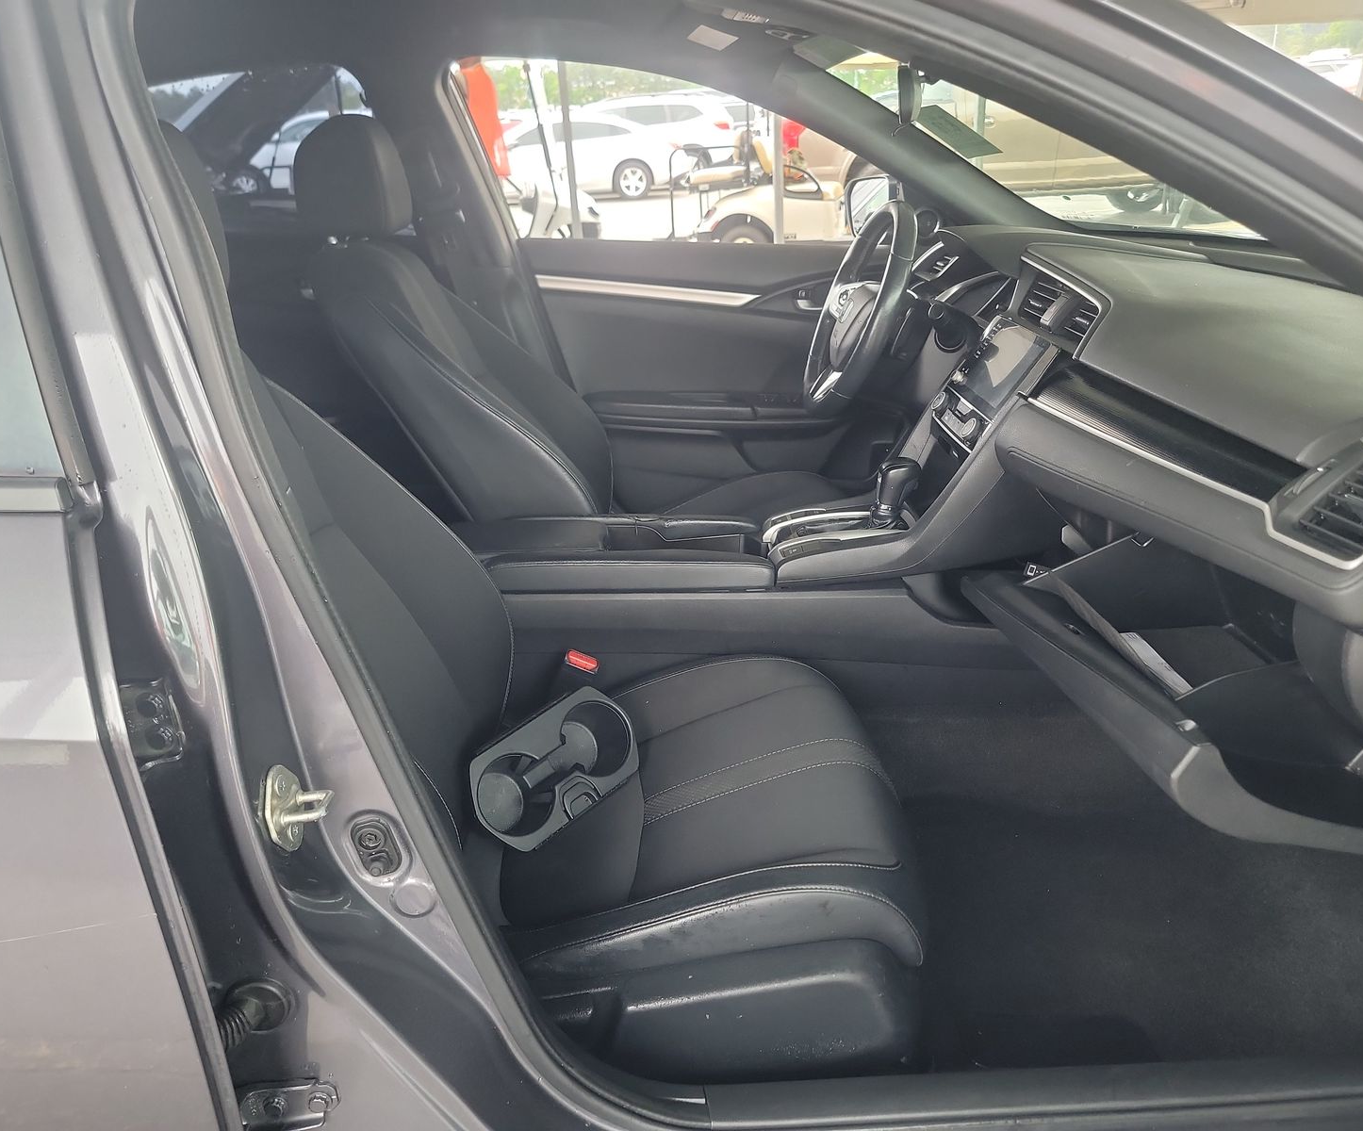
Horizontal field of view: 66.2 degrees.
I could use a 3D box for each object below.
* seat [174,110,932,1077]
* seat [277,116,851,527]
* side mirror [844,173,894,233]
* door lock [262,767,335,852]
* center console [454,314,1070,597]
[{"bbox_3d":[-0.161,0.025,1.075,0.800,0.930,0.530,-3,24,0],"label":"seat"},{"bbox_3d":[-0.112,-0.278,1.763,0.870,0.930,0.530,-3,24,0],"label":"seat"},{"bbox_3d":[0.429,-0.754,2.173,0.130,0.160,0.230,-7,24,-10],"label":"side mirror"},{"bbox_3d":[-0.247,0.156,0.671,0.036,0.064,0.043,-3,24,0],"label":"door lock"},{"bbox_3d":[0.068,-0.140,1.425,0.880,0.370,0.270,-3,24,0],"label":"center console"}]

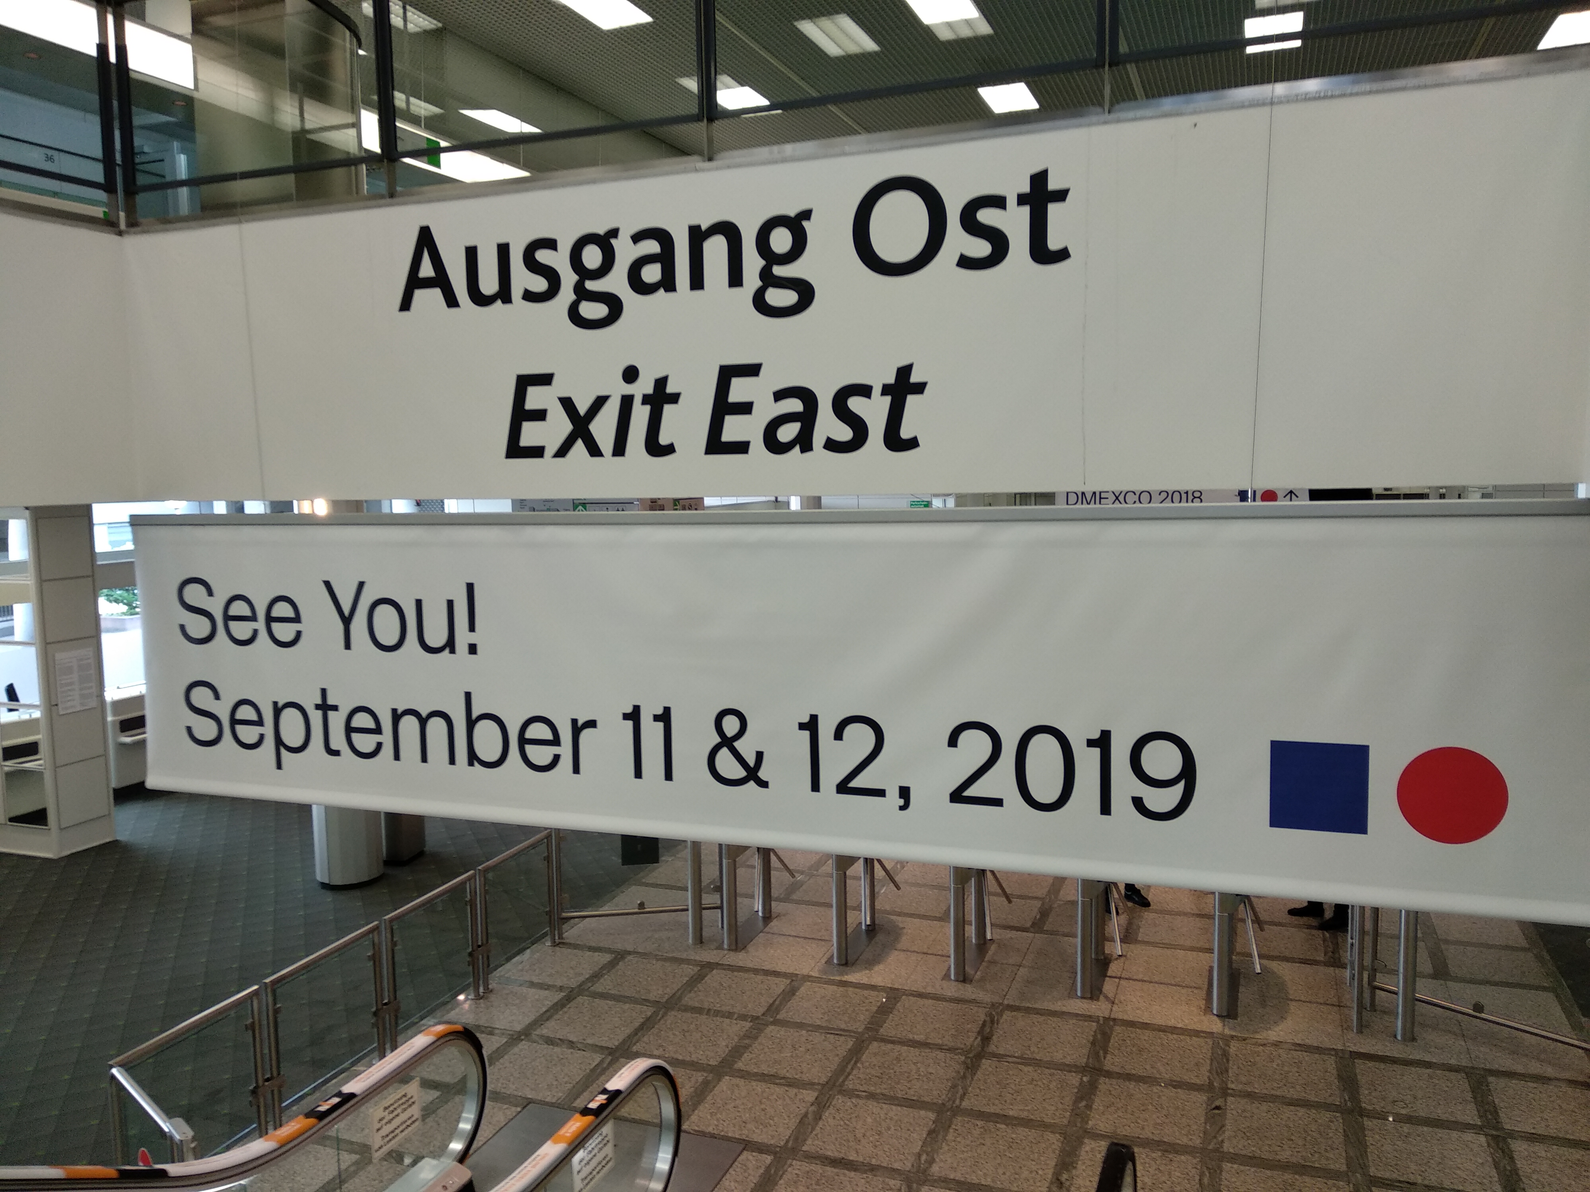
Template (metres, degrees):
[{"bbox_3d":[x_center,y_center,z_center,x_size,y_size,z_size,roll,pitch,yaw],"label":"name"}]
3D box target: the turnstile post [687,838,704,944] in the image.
[{"bbox_3d":[-0.752,2.214,9.235,0.110,0.950,0.110,1,5,21],"label":"turnstile post"}]

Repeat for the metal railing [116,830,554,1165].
[{"bbox_3d":[-2.525,2.436,7.411,0.100,0.910,3.970,1,5,19],"label":"metal railing"}]

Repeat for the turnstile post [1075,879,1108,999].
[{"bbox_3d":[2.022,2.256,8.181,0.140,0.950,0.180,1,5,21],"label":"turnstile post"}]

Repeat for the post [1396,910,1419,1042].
[{"bbox_3d":[3.805,2.290,7.432,0.110,0.950,0.110,1,5,21],"label":"post"}]

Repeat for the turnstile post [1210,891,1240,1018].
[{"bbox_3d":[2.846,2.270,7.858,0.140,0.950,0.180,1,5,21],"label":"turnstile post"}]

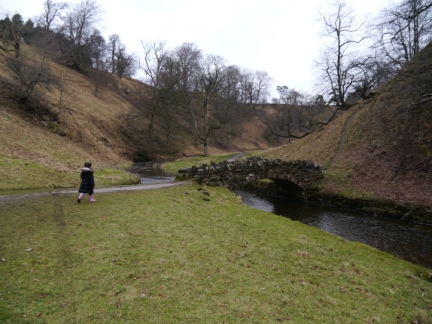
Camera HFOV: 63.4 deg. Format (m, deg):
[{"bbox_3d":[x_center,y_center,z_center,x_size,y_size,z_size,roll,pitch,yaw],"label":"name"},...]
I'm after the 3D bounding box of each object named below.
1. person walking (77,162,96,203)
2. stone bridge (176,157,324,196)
[{"bbox_3d":[-3.930,0.620,10.600,0.450,1.220,0.400,-1,2,-42],"label":"person walking"},{"bbox_3d":[1.890,0.790,18.200,7.600,2.130,2.400,-1,2,-25],"label":"stone bridge"}]

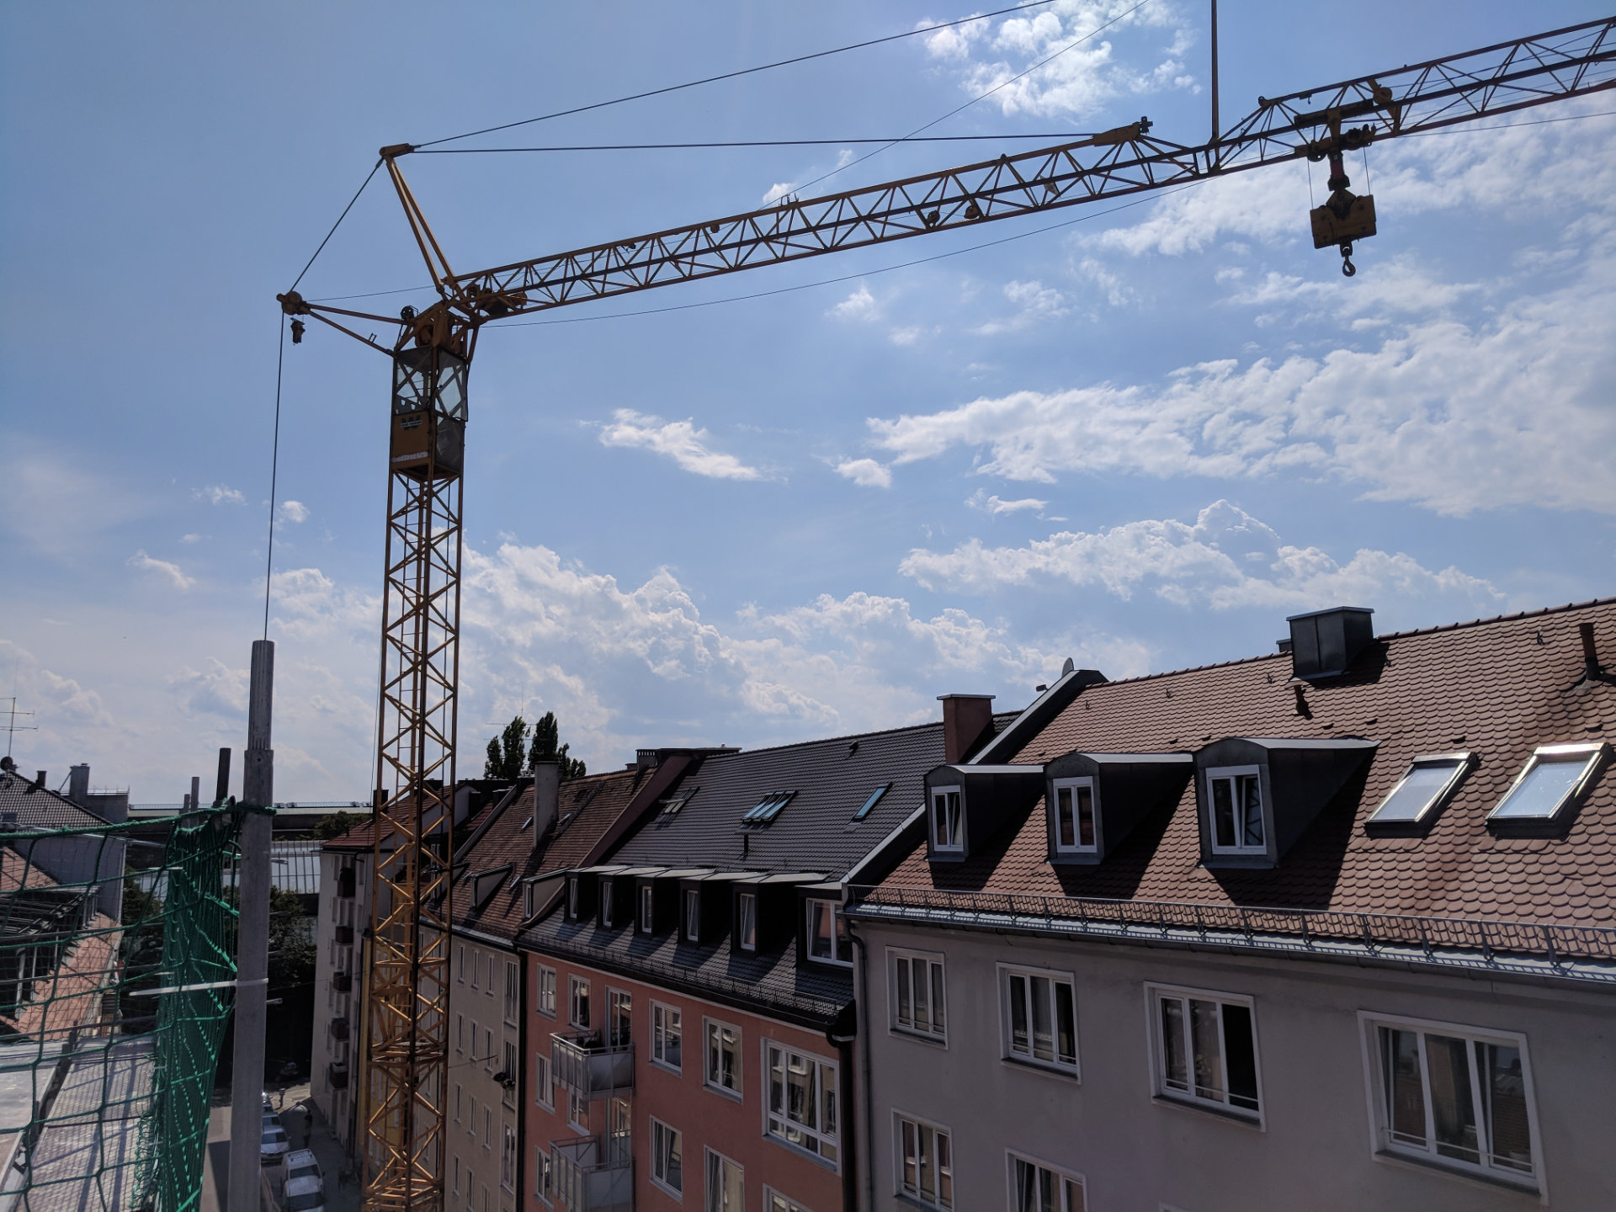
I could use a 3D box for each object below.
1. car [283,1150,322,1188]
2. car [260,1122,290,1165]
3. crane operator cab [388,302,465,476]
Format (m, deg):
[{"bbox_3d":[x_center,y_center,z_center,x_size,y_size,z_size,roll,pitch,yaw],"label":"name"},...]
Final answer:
[{"bbox_3d":[-25.751,29.146,61.748,1.800,1.550,4.400,4,-12,-27],"label":"car"},{"bbox_3d":[-30.417,30.586,68.805,1.790,1.480,4.300,4,-12,-27],"label":"car"},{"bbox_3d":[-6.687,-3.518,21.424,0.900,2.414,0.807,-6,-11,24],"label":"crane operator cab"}]

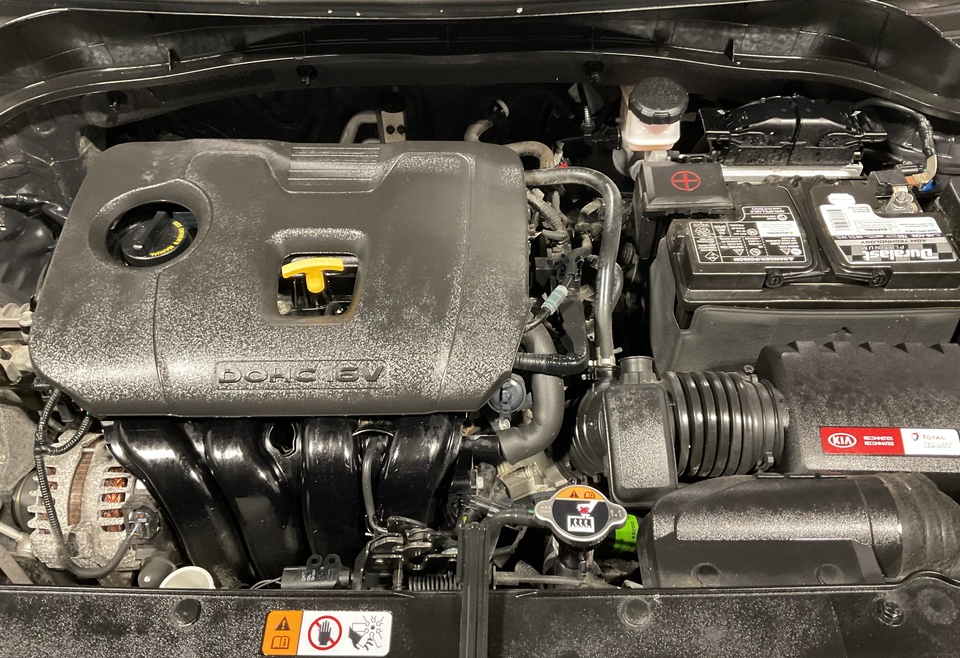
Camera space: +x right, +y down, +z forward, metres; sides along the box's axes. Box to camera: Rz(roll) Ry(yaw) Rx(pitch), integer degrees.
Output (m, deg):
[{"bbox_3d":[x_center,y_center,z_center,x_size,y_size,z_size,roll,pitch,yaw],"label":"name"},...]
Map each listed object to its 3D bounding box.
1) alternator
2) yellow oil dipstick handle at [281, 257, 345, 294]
[{"bbox_3d":[-0.362,0.167,0.772,0.122,0.132,0.130,0,49,0],"label":"alternator"},{"bbox_3d":[-0.157,-0.050,0.762,0.058,0.034,0.014,-5,49,-5],"label":"yellow oil dipstick handle"}]

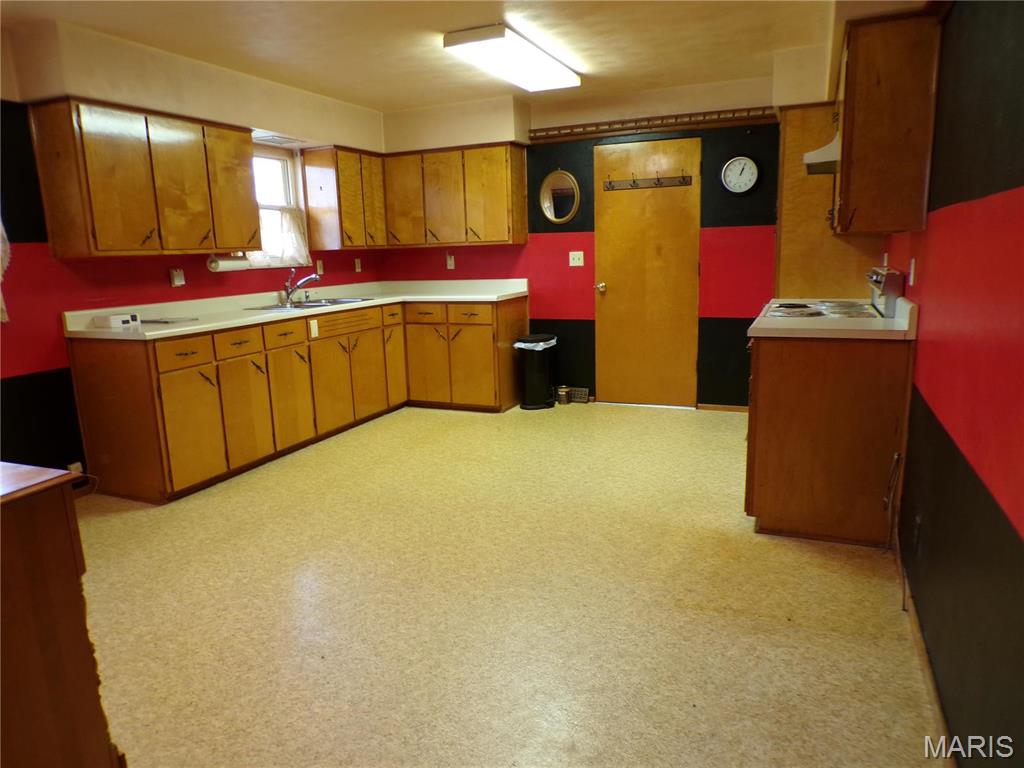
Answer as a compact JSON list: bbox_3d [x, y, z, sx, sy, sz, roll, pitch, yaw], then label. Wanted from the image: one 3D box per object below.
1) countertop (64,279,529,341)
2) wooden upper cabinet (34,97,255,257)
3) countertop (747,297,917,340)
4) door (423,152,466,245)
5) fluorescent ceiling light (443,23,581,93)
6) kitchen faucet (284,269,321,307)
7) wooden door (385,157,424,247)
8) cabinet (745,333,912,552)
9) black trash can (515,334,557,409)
[{"bbox_3d":[-1.139,-0.564,4.907,1.461,0.134,3.043,3,12,23],"label":"countertop"},{"bbox_3d":[-2.053,-1.151,4.164,0.319,0.764,1.227,3,12,23],"label":"wooden upper cabinet"},{"bbox_3d":[1.591,-0.394,3.567,0.625,0.141,1.513,3,12,23],"label":"countertop"},{"bbox_3d":[-0.537,-1.501,5.746,0.354,0.713,0.022,3,12,23],"label":"door"},{"bbox_3d":[0.050,-1.927,4.257,0.354,0.067,1.242,3,12,23],"label":"fluorescent ceiling light"},{"bbox_3d":[-1.564,-0.703,5.201,0.269,0.249,0.089,-1,11,4],"label":"kitchen faucet"},{"bbox_3d":[-0.880,-1.517,5.889,0.354,0.718,0.022,3,12,23],"label":"wooden door"},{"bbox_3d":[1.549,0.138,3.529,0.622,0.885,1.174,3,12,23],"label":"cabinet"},{"bbox_3d":[0.202,-0.099,5.782,0.308,0.577,0.308,3,12,23],"label":"black trash can"}]

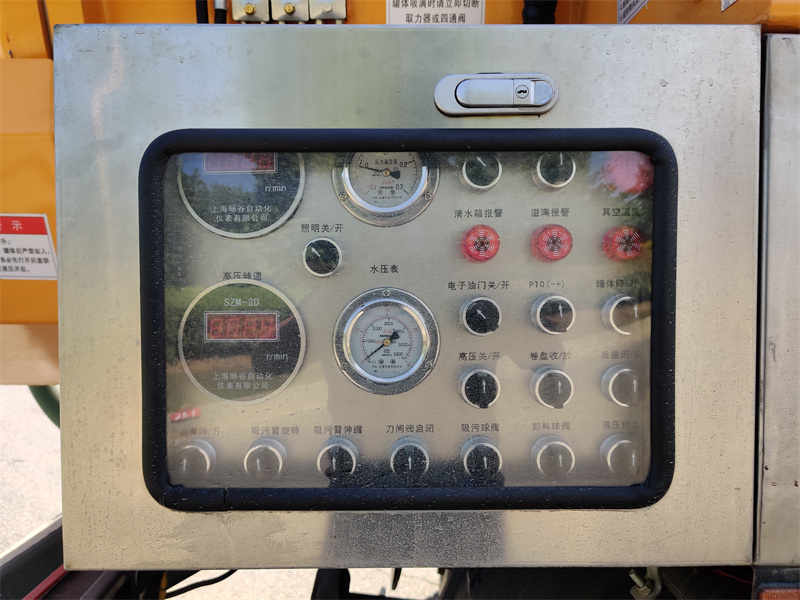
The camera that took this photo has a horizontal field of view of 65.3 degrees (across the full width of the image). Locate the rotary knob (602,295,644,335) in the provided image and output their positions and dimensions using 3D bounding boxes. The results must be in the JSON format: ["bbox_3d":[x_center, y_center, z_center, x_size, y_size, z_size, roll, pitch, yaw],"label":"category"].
[{"bbox_3d":[0.173,0.011,0.476,0.030,0.030,0.028,0,2,0],"label":"rotary knob"}]

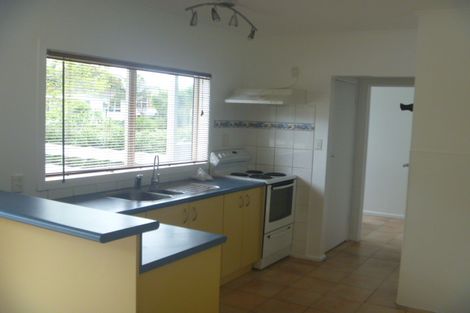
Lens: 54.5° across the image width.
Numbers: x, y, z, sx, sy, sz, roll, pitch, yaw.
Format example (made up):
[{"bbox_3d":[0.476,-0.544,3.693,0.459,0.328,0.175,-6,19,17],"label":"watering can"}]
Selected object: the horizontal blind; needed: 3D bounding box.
[{"bbox_3d":[-0.785,-0.331,3.903,0.097,0.893,1.857,5,6,33],"label":"horizontal blind"}]

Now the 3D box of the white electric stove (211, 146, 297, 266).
[{"bbox_3d":[0.197,0.500,4.849,0.656,1.157,0.585,5,6,33],"label":"white electric stove"}]

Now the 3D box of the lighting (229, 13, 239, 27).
[{"bbox_3d":[-0.009,-1.048,3.505,0.070,0.105,0.070,2,5,0],"label":"lighting"}]

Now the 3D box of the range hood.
[{"bbox_3d":[0.327,-0.628,4.735,0.673,0.167,0.510,5,6,33],"label":"range hood"}]

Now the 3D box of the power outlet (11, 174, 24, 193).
[{"bbox_3d":[-1.426,0.180,2.990,0.012,0.114,0.086,5,6,33],"label":"power outlet"}]

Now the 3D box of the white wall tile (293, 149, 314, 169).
[{"bbox_3d":[0.713,0.029,4.823,0.224,0.202,0.010,5,6,33],"label":"white wall tile"}]

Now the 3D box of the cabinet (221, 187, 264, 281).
[{"bbox_3d":[-0.158,0.666,4.306,0.594,0.788,0.686,5,6,33],"label":"cabinet"}]

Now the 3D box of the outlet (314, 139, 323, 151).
[{"bbox_3d":[0.860,-0.120,4.713,0.084,0.123,0.012,5,6,33],"label":"outlet"}]

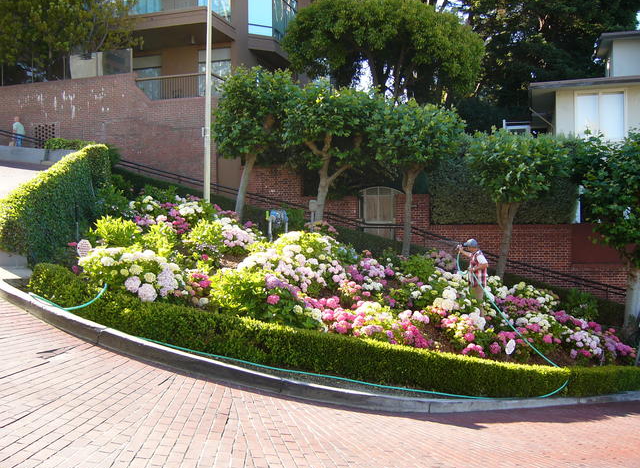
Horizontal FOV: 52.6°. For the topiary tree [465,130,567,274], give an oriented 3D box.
[{"bbox_3d":[4.578,-0.672,15.000,2.360,3.550,2.200,0,0,17],"label":"topiary tree"}]

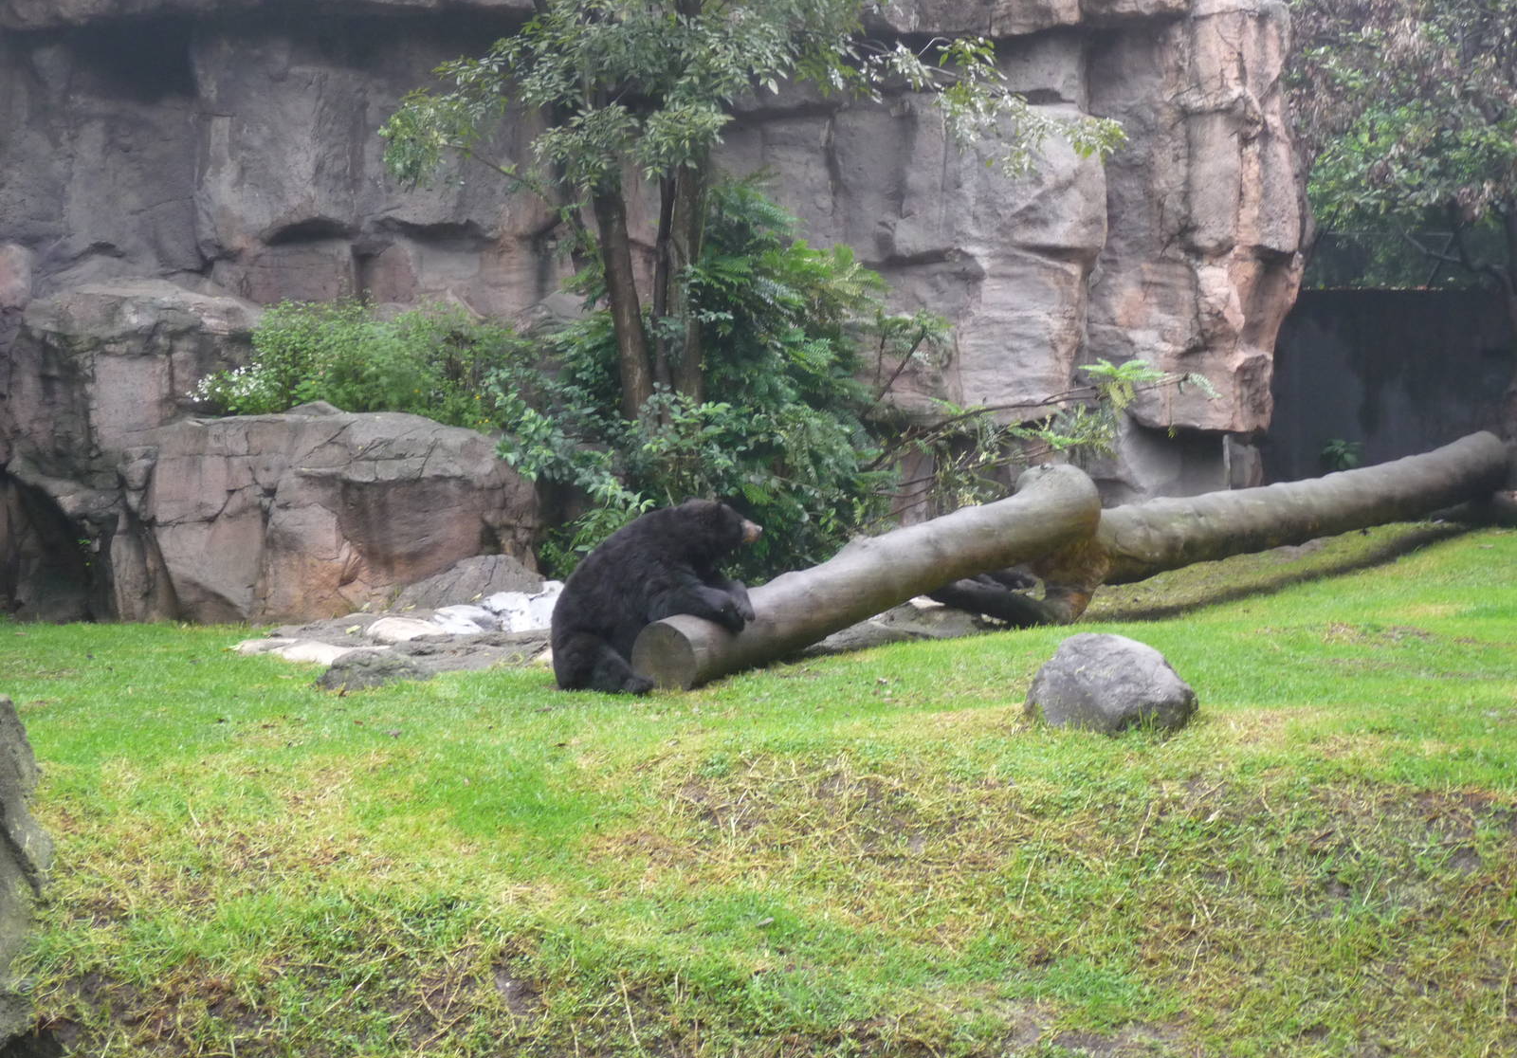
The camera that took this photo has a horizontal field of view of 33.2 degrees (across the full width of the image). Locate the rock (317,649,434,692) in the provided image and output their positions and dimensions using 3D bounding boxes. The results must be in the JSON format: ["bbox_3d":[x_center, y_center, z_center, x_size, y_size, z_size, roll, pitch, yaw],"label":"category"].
[{"bbox_3d":[-2.172,0.802,14.400,0.630,0.220,0.420,0,3,0],"label":"rock"}]

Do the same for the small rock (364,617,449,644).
[{"bbox_3d":[-2.129,0.614,15.400,0.500,0.140,0.320,0,3,0],"label":"small rock"}]

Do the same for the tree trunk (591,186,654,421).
[{"bbox_3d":[-0.934,-1.554,17.500,0.200,1.620,0.200,-8,2,0],"label":"tree trunk"}]

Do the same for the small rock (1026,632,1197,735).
[{"bbox_3d":[1.626,0.701,11.700,0.740,0.430,0.560,0,3,0],"label":"small rock"}]

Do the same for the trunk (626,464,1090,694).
[{"bbox_3d":[0.710,0.262,14.650,0.460,0.480,3.760,3,15,43],"label":"trunk"}]

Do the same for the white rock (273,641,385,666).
[{"bbox_3d":[-2.525,0.733,14.900,0.620,0.130,0.340,0,3,0],"label":"white rock"}]

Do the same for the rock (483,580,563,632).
[{"bbox_3d":[-1.435,0.473,15.500,0.500,0.280,0.340,0,3,0],"label":"rock"}]

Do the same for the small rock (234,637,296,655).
[{"bbox_3d":[-2.971,0.706,15.300,0.370,0.090,0.240,0,3,0],"label":"small rock"}]

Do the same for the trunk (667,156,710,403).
[{"bbox_3d":[-0.480,-1.736,17.600,0.230,1.680,0.220,0,3,0],"label":"trunk"}]

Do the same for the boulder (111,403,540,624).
[{"bbox_3d":[-2.931,-0.092,17.200,2.800,1.420,1.500,0,3,0],"label":"boulder"}]

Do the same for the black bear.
[{"bbox_3d":[-0.546,0.367,13.700,1.120,1.000,0.720,0,3,-3],"label":"black bear"}]

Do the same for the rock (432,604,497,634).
[{"bbox_3d":[-1.796,0.553,15.500,0.390,0.150,0.280,0,3,0],"label":"rock"}]

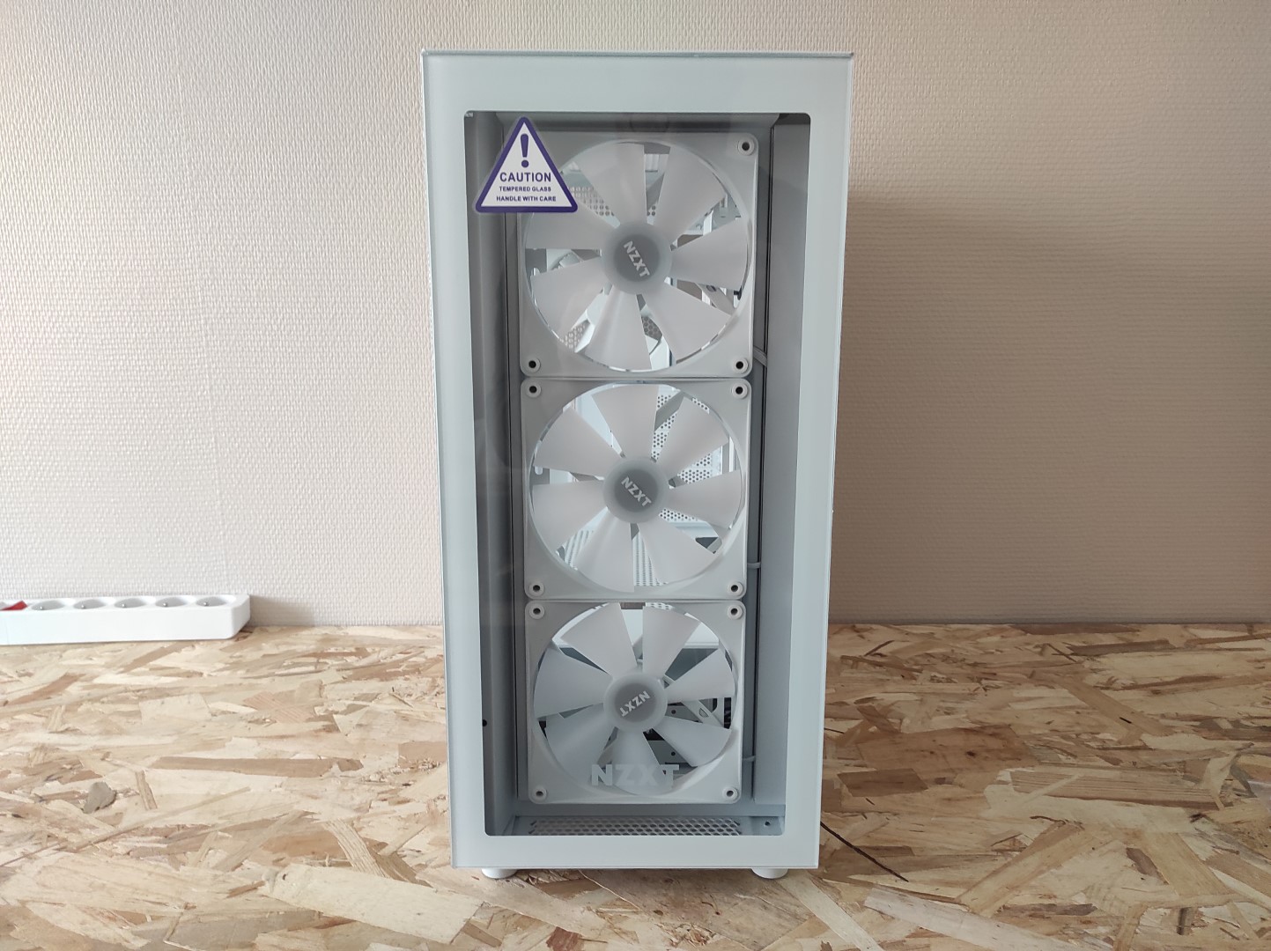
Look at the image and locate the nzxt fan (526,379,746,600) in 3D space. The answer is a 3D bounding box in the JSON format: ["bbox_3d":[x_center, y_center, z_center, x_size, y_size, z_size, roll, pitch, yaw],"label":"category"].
[{"bbox_3d":[0.000,0.007,0.577,0.140,0.140,0.026,0,11,0],"label":"nzxt fan"}]

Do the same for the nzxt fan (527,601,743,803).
[{"bbox_3d":[0.000,0.145,0.602,0.140,0.140,0.026,0,11,0],"label":"nzxt fan"}]

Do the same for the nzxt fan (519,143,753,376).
[{"bbox_3d":[0.001,-0.130,0.551,0.140,0.140,0.026,0,11,0],"label":"nzxt fan"}]

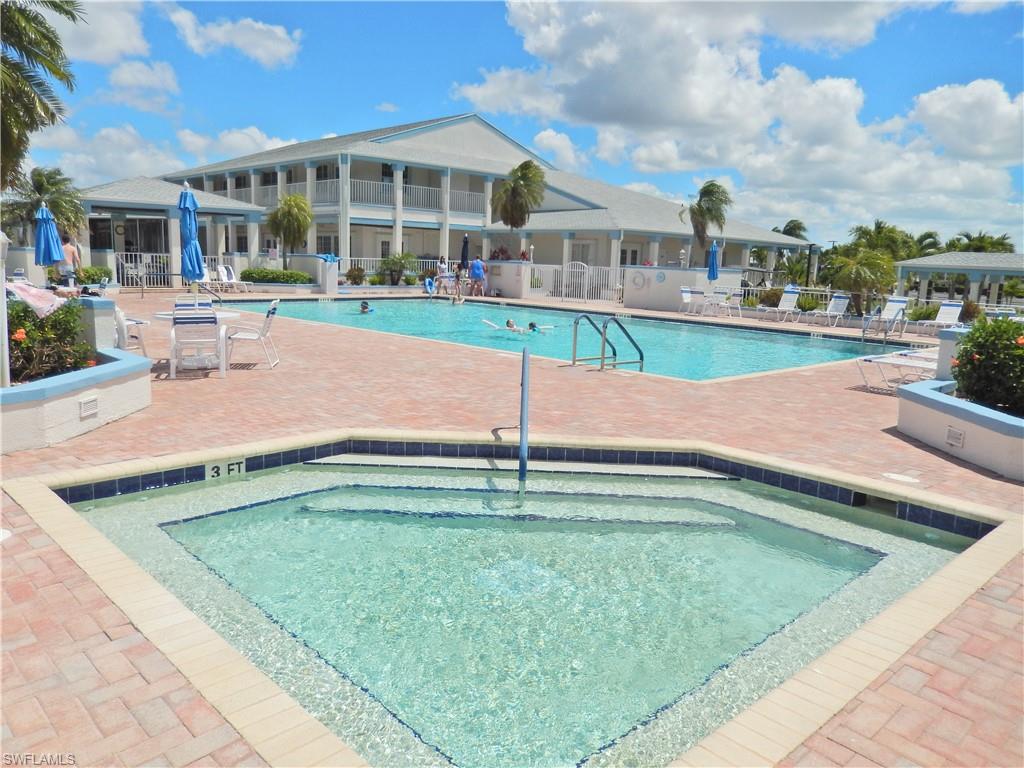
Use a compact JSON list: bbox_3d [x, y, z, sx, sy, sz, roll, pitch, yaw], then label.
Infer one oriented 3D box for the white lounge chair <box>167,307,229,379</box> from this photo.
[{"bbox_3d":[-3.831,-0.535,9.094,0.620,0.840,0.690,-1,10,-18],"label":"white lounge chair"}]

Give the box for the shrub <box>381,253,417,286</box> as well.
[{"bbox_3d":[-4.679,-4.672,30.460,1.500,1.468,1.500,2,10,0],"label":"shrub"}]

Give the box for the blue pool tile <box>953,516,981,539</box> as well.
[{"bbox_3d":[3.041,0.960,4.932,0.012,0.130,0.152,-6,13,-42],"label":"blue pool tile"}]

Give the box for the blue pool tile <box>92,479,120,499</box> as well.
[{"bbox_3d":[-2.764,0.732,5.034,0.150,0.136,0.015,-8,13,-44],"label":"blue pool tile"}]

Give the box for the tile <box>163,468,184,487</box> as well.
[{"bbox_3d":[-2.498,0.695,5.476,0.150,0.138,0.012,-7,13,-43],"label":"tile"}]

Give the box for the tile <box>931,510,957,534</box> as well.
[{"bbox_3d":[2.949,0.939,5.055,0.012,0.138,0.150,-7,13,-43],"label":"tile"}]

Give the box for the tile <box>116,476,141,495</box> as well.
[{"bbox_3d":[-2.722,0.723,5.264,0.150,0.138,0.012,-7,13,-43],"label":"tile"}]

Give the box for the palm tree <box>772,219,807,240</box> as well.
[{"bbox_3d":[21.222,-10.053,57.011,3.200,5.290,3.200,2,10,0],"label":"palm tree"}]

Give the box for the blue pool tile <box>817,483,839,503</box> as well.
[{"bbox_3d":[2.406,0.824,5.616,0.012,0.130,0.152,-6,13,-42],"label":"blue pool tile"}]

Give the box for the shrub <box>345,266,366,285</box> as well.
[{"bbox_3d":[-6.478,-4.502,30.612,0.900,0.800,0.880,2,9,0],"label":"shrub"}]

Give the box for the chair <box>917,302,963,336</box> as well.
[{"bbox_3d":[11.177,-1.703,19.200,1.520,0.930,0.640,-6,13,-41],"label":"chair"}]

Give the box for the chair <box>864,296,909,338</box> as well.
[{"bbox_3d":[10.093,-1.858,19.898,1.520,0.930,0.640,-6,13,-41],"label":"chair"}]

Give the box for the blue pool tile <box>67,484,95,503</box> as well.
[{"bbox_3d":[-2.896,0.739,4.970,0.152,0.130,0.012,-7,13,-44],"label":"blue pool tile"}]

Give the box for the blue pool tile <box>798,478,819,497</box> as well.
[{"bbox_3d":[2.302,0.805,5.727,0.012,0.130,0.152,-6,13,-42],"label":"blue pool tile"}]

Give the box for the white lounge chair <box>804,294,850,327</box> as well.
[{"bbox_3d":[9.034,-2.100,21.012,0.660,0.860,1.620,11,13,42],"label":"white lounge chair"}]

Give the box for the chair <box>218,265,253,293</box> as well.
[{"bbox_3d":[-10.632,-4.018,28.430,1.520,0.930,0.640,8,11,34],"label":"chair"}]

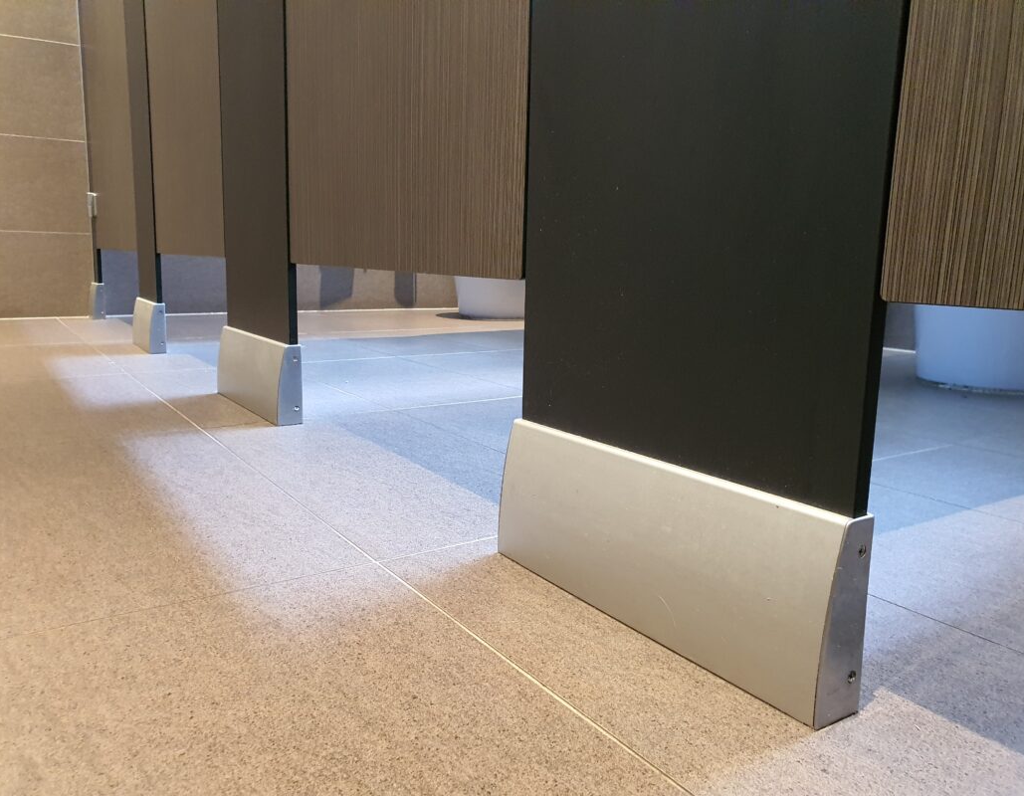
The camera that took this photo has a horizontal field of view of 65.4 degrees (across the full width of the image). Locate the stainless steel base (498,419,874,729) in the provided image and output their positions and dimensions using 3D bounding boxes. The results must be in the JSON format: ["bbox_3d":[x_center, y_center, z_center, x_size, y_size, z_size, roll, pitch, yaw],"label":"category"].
[{"bbox_3d":[0.093,0.099,0.566,0.036,0.117,0.319,-5,11,-33],"label":"stainless steel base"}]

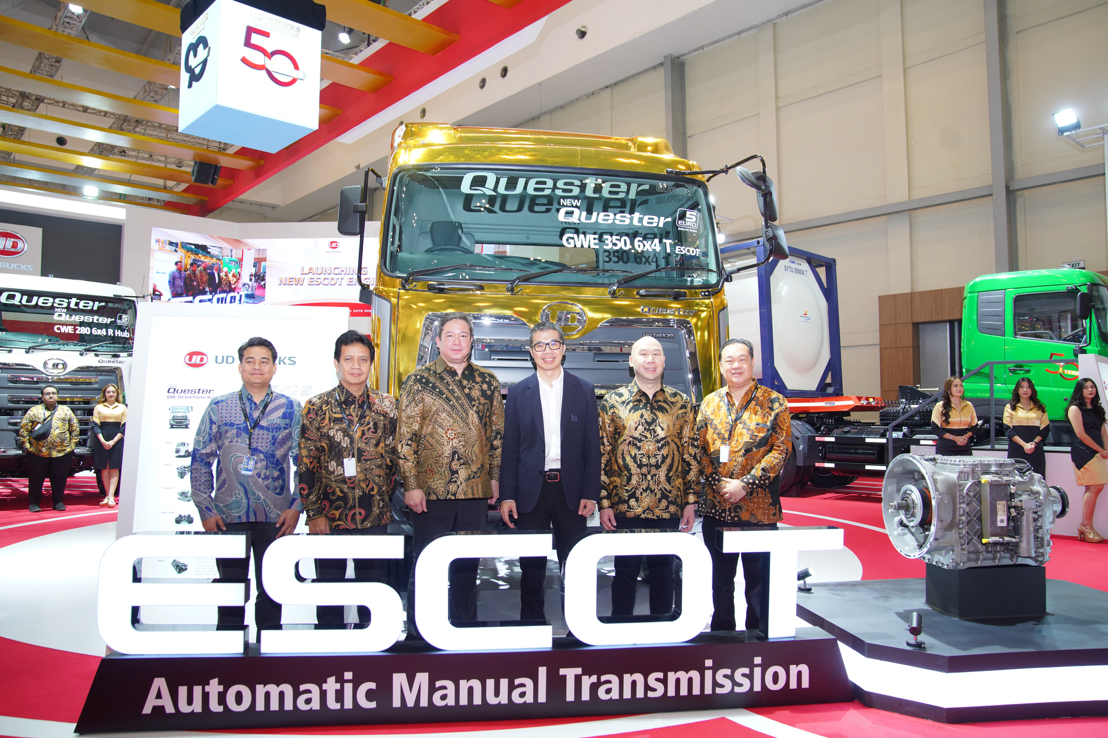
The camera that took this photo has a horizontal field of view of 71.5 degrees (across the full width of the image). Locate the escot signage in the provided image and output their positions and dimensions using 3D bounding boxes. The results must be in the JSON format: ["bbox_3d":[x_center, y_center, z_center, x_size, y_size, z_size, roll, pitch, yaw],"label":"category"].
[{"bbox_3d":[-0.278,1.101,3.381,3.220,0.740,0.380,1,-3,-7],"label":"escot signage"}]

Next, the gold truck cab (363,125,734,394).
[{"bbox_3d":[-0.128,-0.274,6.357,2.480,2.980,2.100,1,-3,-8],"label":"gold truck cab"}]

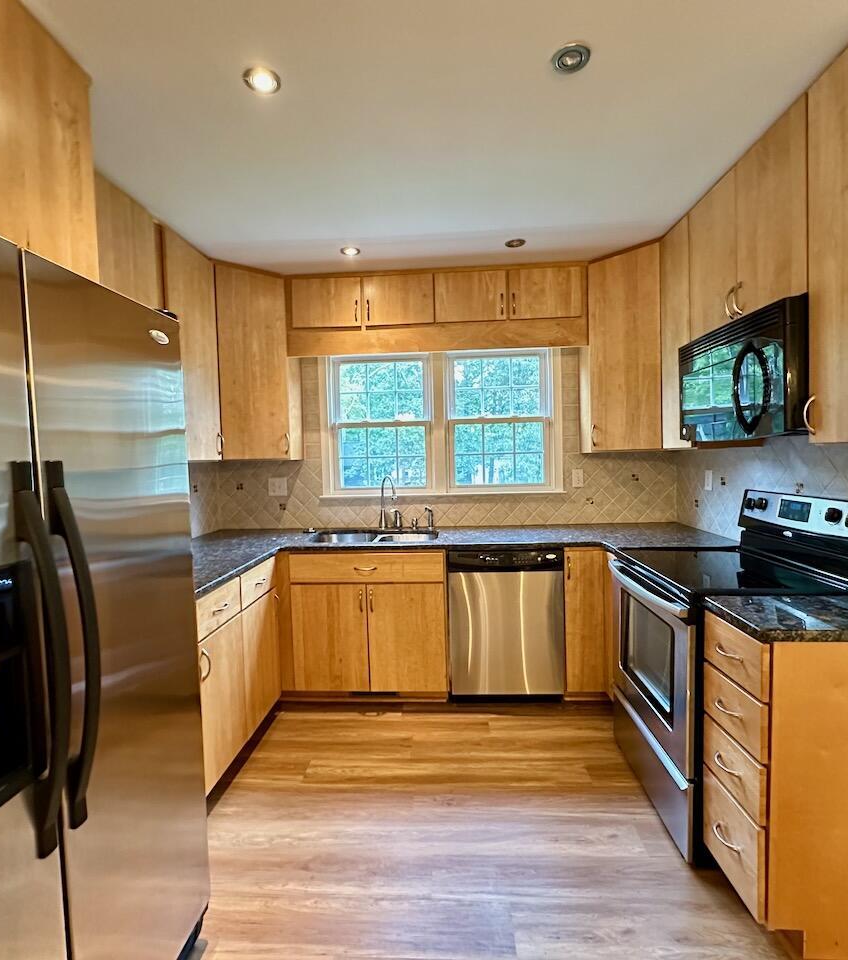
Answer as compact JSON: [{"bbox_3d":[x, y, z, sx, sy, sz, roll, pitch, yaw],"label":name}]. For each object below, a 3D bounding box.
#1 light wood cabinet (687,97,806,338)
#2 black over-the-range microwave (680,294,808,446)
[{"bbox_3d":[1.350,-0.887,1.953,0.319,0.614,0.766,-1,2,3],"label":"light wood cabinet"},{"bbox_3d":[1.319,-0.373,1.950,0.400,0.425,0.745,-1,3,3],"label":"black over-the-range microwave"}]

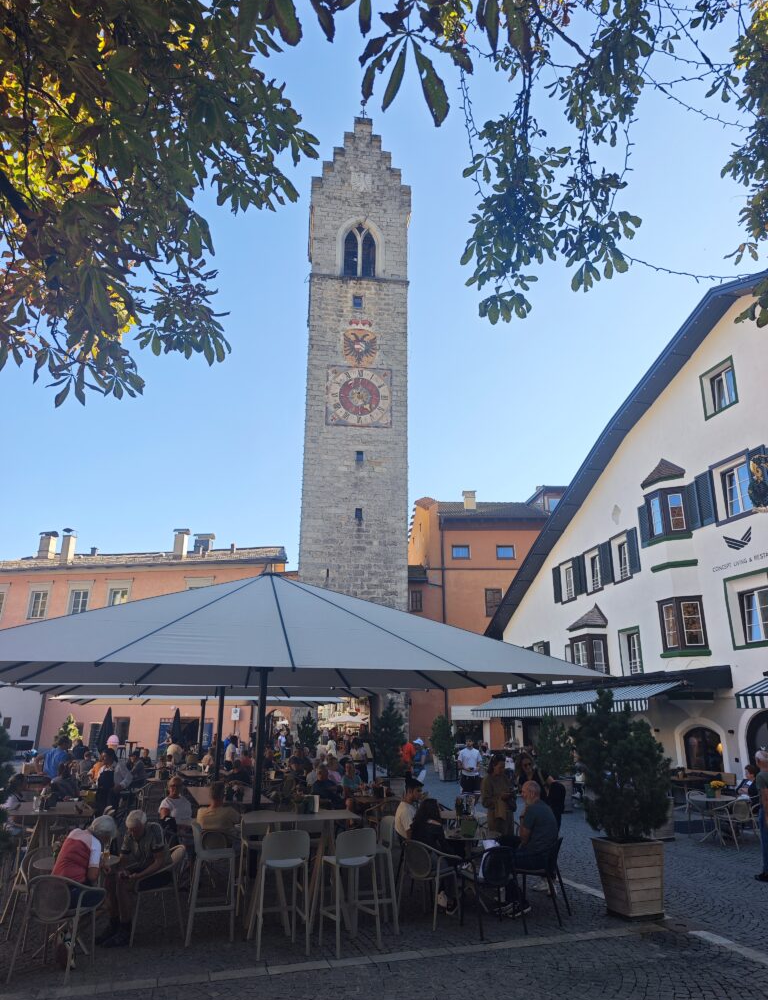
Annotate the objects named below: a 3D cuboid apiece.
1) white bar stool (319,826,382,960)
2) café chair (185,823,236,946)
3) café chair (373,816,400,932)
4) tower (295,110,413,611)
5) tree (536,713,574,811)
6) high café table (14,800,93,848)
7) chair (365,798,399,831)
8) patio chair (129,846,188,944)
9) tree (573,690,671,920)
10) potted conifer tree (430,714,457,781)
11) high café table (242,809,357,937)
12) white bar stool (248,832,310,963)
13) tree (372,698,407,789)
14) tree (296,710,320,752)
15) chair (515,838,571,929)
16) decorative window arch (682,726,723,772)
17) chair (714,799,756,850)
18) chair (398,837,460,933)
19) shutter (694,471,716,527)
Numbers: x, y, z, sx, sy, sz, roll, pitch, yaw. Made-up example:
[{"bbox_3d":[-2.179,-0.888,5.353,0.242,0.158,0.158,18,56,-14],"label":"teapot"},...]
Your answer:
[{"bbox_3d":[-0.328,3.708,6.552,0.475,1.030,0.485,13,-22,-33],"label":"white bar stool"},{"bbox_3d":[-1.759,3.779,6.796,0.495,1.030,0.485,9,-20,-26],"label":"café chair"},{"bbox_3d":[-0.104,3.817,6.962,0.480,1.010,0.460,4,-19,-10],"label":"café chair"},{"bbox_3d":[-2.145,-6.281,47.927,6.900,46.000,6.900,3,-19,-7],"label":"tower"},{"bbox_3d":[4.271,6.491,16.929,0.950,2.299,0.950,-4,-19,13],"label":"tree"},{"bbox_3d":[-3.770,4.029,7.626,0.911,1.049,0.941,4,-19,-11],"label":"high café table"},{"bbox_3d":[0.032,5.451,11.471,0.560,0.810,0.550,9,-20,-25],"label":"chair"},{"bbox_3d":[-2.247,3.898,6.798,0.540,0.810,0.560,10,-20,-27],"label":"patio chair"},{"bbox_3d":[2.790,3.435,7.845,1.080,2.340,1.050,6,-19,-15],"label":"tree"},{"bbox_3d":[2.155,9.020,24.725,0.900,2.337,0.900,-1,-18,5],"label":"potted conifer tree"},{"bbox_3d":[-0.815,3.720,6.768,1.140,1.060,0.830,5,-19,-13],"label":"high café table"},{"bbox_3d":[-0.961,3.666,6.439,0.485,1.030,0.495,7,-19,-19],"label":"white bar stool"},{"bbox_3d":[0.147,6.143,16.397,0.812,2.594,0.812,0,-18,0],"label":"tree"},{"bbox_3d":[-2.885,9.298,25.885,0.850,2.465,0.850,2,-18,-6],"label":"tree"},{"bbox_3d":[1.743,4.158,7.523,0.535,0.812,0.544,-9,-21,27],"label":"chair"},{"bbox_3d":[7.571,5.968,16.128,0.180,1.160,1.271,6,-19,-16],"label":"decorative window arch"},{"bbox_3d":[6.046,5.572,11.728,0.560,0.790,0.570,7,-19,-19],"label":"chair"},{"bbox_3d":[0.483,4.036,7.255,0.560,0.790,0.570,-16,-24,40],"label":"chair"},{"bbox_3d":[7.908,-0.024,16.744,0.050,1.286,0.517,6,-19,-16],"label":"shutter"}]

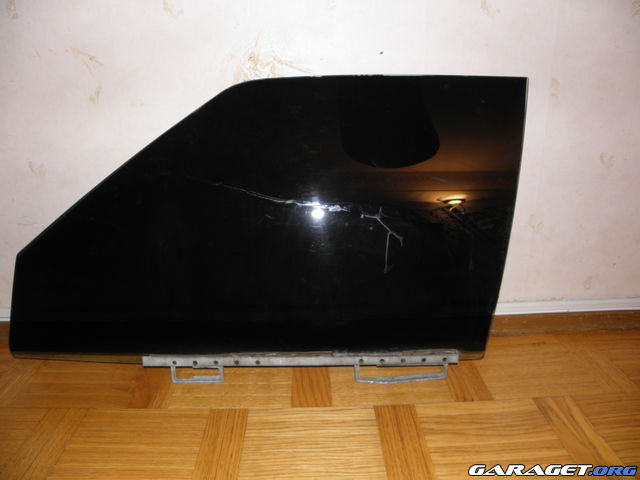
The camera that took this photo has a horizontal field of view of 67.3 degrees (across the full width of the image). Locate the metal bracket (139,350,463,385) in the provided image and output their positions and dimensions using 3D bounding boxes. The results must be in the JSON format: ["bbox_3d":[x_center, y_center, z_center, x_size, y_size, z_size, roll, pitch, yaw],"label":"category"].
[{"bbox_3d":[-0.034,0.219,0.830,0.540,0.057,0.030,-1,2,-1],"label":"metal bracket"}]

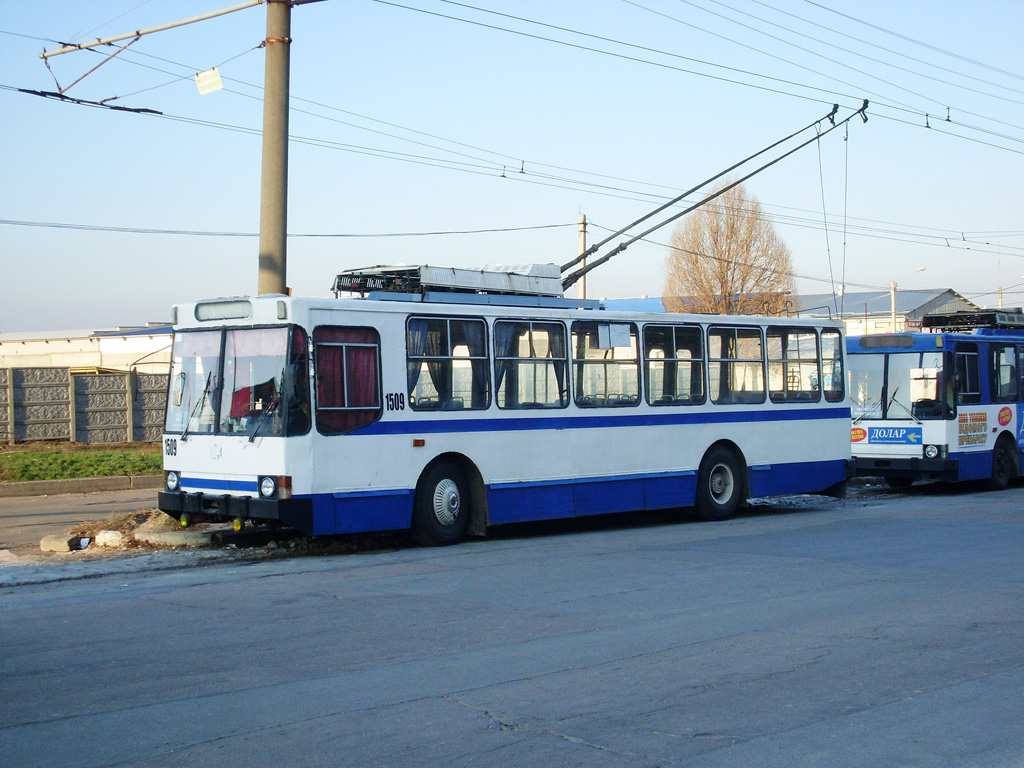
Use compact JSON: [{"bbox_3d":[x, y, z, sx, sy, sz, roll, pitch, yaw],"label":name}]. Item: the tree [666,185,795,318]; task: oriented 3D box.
[{"bbox_3d":[9.292,-3.382,76.000,5.500,10.265,5.500,0,0,0],"label":"tree"}]

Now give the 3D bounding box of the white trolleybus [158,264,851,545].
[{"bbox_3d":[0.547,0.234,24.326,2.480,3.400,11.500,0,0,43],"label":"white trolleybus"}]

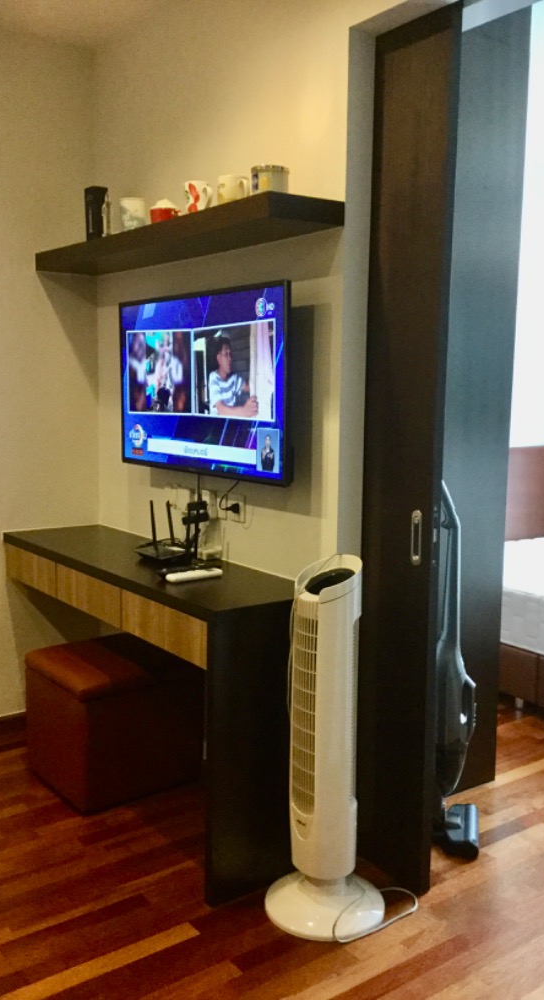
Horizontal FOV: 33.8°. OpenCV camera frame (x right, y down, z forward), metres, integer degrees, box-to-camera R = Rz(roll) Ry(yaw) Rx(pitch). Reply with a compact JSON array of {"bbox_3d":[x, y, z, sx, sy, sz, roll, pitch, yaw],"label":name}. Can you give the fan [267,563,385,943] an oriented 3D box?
[{"bbox_3d":[0.143,0.598,2.254,0.312,0.919,0.312,-5,9,-39],"label":"fan"}]

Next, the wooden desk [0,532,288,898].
[{"bbox_3d":[-0.419,0.575,2.943,0.391,0.780,1.442,-4,9,-37],"label":"wooden desk"}]

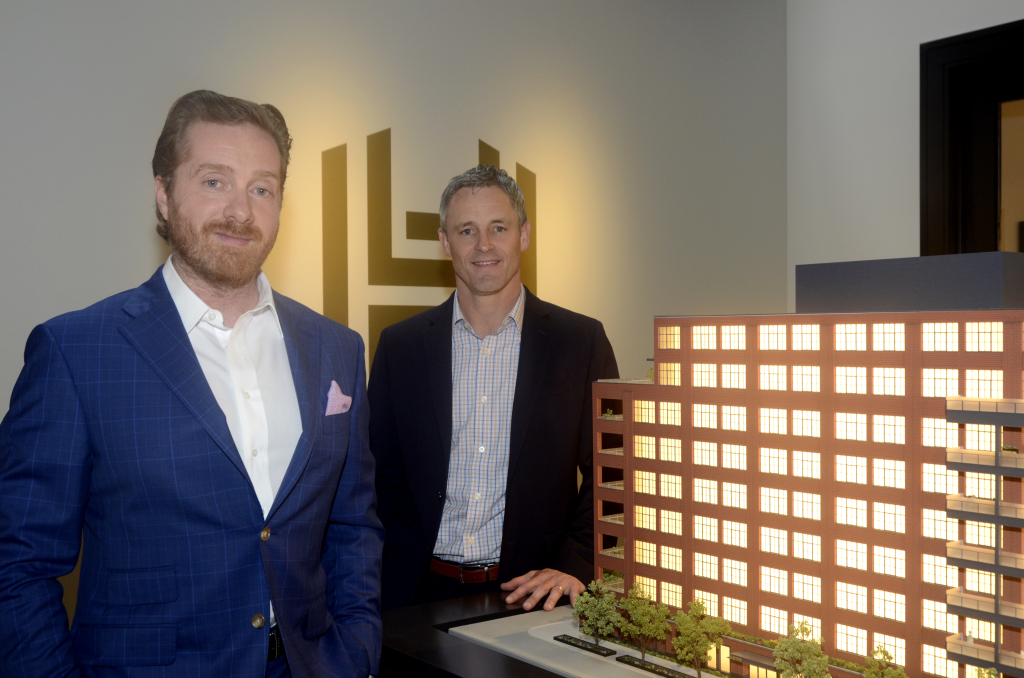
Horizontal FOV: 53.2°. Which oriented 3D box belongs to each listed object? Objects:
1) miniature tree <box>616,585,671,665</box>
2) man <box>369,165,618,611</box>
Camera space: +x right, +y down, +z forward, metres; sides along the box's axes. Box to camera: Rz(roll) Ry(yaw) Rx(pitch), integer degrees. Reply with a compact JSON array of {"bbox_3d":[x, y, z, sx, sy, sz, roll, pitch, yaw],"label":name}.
[{"bbox_3d":[0.198,0.430,1.542,0.079,0.119,0.082,0,1,0],"label":"miniature tree"},{"bbox_3d":[-0.025,0.573,2.012,0.530,1.840,0.400,0,1,9],"label":"man"}]

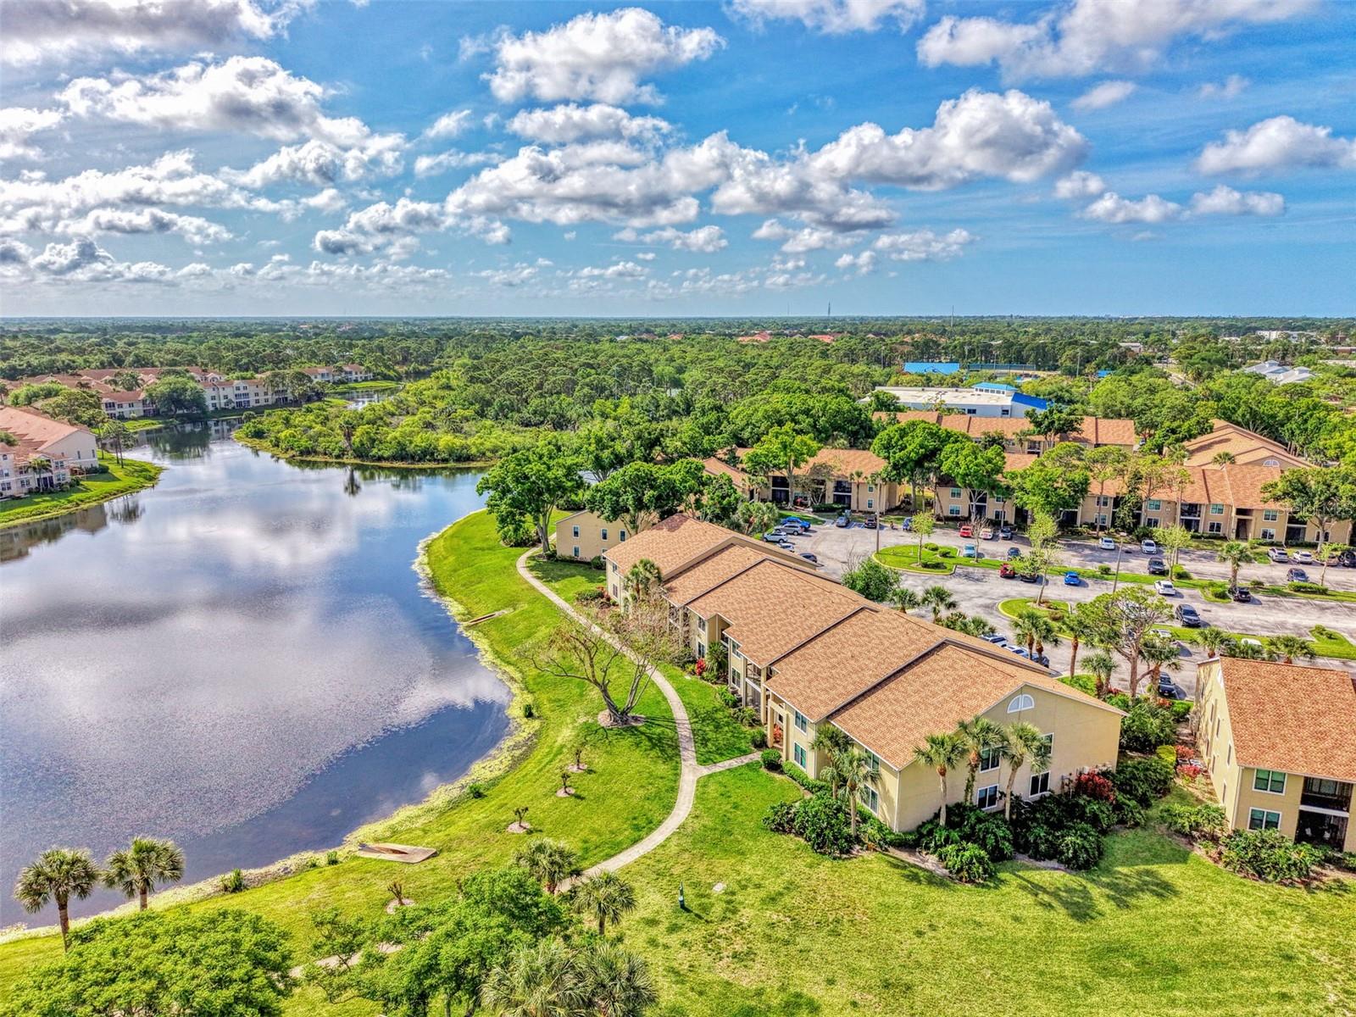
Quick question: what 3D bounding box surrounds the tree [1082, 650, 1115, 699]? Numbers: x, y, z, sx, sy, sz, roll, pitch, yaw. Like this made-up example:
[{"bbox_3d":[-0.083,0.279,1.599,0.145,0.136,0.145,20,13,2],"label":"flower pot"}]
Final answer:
[{"bbox_3d":[38.650,15.460,86.620,2.750,4.910,2.750,5,13,25],"label":"tree"}]

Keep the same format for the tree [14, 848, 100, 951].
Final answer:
[{"bbox_3d":[-34.910,22.240,53.120,4.070,6.480,4.070,-8,14,-35],"label":"tree"}]

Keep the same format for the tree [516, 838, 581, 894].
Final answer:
[{"bbox_3d":[-7.390,21.080,53.230,3.820,5.270,3.820,0,12,0],"label":"tree"}]

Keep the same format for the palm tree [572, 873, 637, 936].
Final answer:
[{"bbox_3d":[-4.240,22.770,53.960,3.680,4.110,3.680,-1,12,-5],"label":"palm tree"}]

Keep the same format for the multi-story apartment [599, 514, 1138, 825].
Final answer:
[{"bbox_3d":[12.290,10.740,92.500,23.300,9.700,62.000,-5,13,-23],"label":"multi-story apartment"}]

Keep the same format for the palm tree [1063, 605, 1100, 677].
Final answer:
[{"bbox_3d":[37.800,12.680,89.080,3.240,7.280,3.240,0,12,0],"label":"palm tree"}]

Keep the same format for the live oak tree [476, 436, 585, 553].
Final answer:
[{"bbox_3d":[-20.970,-1.610,134.920,15.850,16.800,15.850,0,12,0],"label":"live oak tree"}]

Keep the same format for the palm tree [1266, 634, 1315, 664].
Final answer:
[{"bbox_3d":[55.290,14.770,85.130,3.680,6.850,3.680,8,14,34],"label":"palm tree"}]

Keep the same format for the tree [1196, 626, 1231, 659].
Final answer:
[{"bbox_3d":[48.420,13.830,85.400,3.300,6.500,3.300,0,12,0],"label":"tree"}]

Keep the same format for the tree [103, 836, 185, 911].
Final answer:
[{"bbox_3d":[-31.300,22.090,55.320,4.210,5.890,4.210,-7,14,-31],"label":"tree"}]

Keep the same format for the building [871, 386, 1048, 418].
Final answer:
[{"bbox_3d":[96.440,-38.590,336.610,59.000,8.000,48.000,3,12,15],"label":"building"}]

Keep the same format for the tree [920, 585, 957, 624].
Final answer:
[{"bbox_3d":[28.370,11.490,102.830,3.790,6.170,3.790,3,12,16],"label":"tree"}]

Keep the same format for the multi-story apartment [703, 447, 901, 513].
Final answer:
[{"bbox_3d":[26.190,-7.150,185.440,37.000,9.500,20.500,7,13,29],"label":"multi-story apartment"}]

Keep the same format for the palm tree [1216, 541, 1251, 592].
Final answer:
[{"bbox_3d":[69.600,7.100,118.060,4.410,6.530,4.410,0,12,0],"label":"palm tree"}]

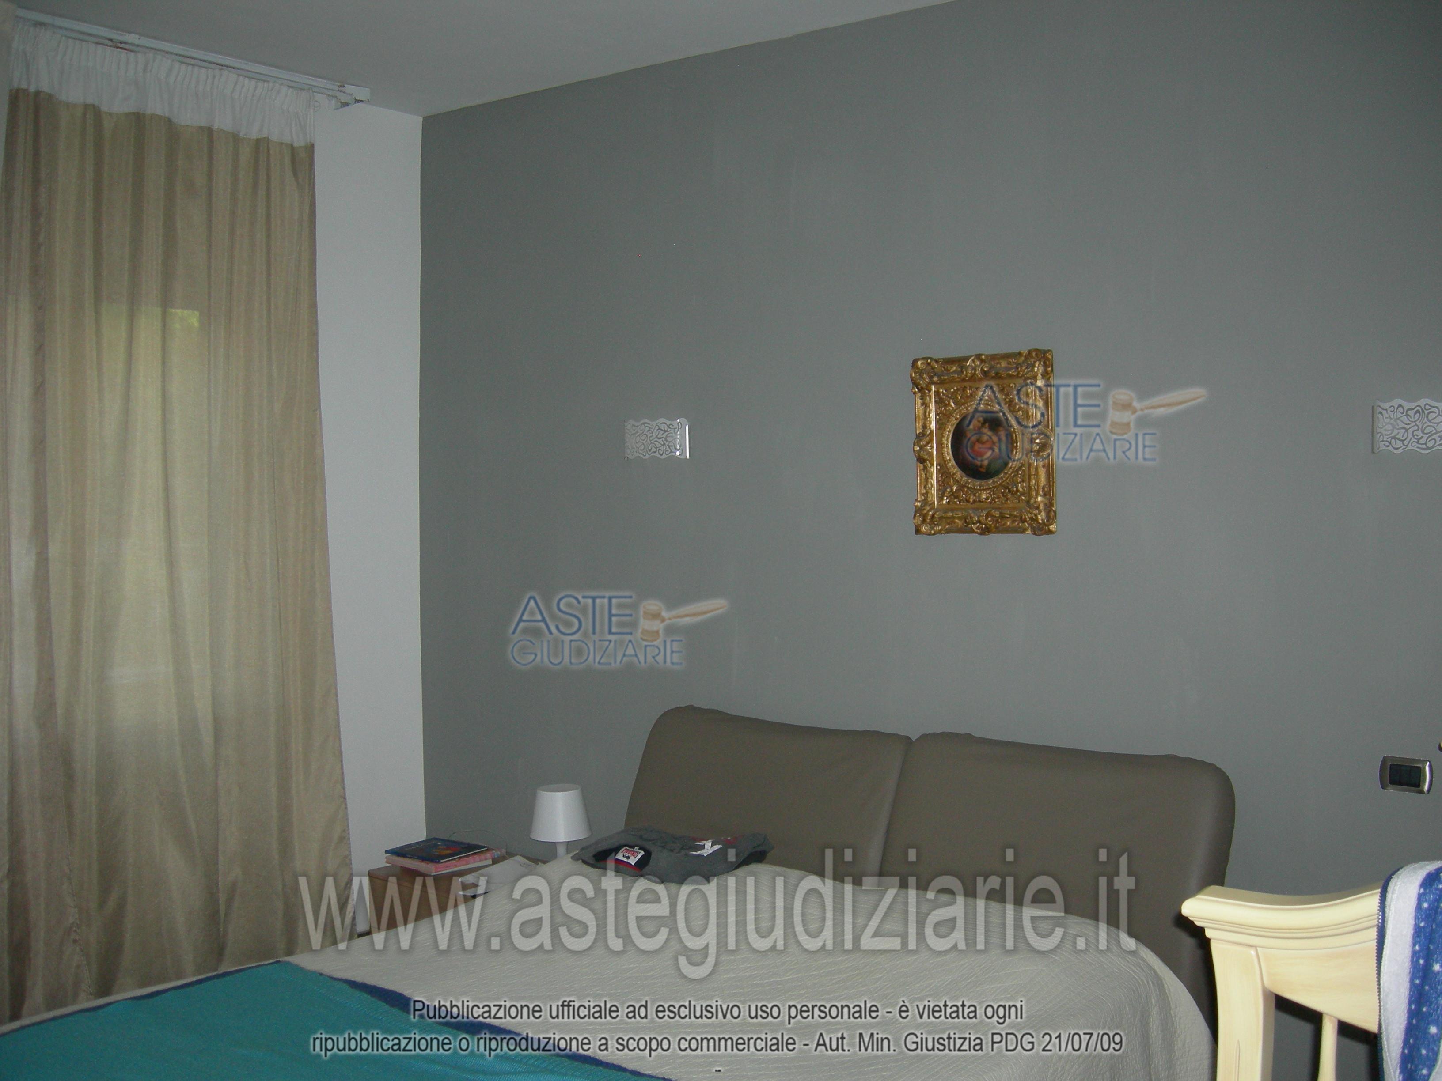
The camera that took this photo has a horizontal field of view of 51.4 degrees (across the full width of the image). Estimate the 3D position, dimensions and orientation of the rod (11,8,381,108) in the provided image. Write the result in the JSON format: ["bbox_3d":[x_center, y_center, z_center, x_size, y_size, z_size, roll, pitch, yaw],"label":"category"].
[{"bbox_3d":[-1.540,-1.408,4.370,0.160,0.050,1.160,2,3,38],"label":"rod"}]

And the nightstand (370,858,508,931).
[{"bbox_3d":[-0.734,1.218,4.691,0.600,0.352,0.450,2,3,38],"label":"nightstand"}]

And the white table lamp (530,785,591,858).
[{"bbox_3d":[-0.502,0.918,4.660,0.190,0.290,0.190,0,2,0],"label":"white table lamp"}]

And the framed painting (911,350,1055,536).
[{"bbox_3d":[0.672,-0.245,3.837,0.390,0.460,0.050,2,3,38],"label":"framed painting"}]

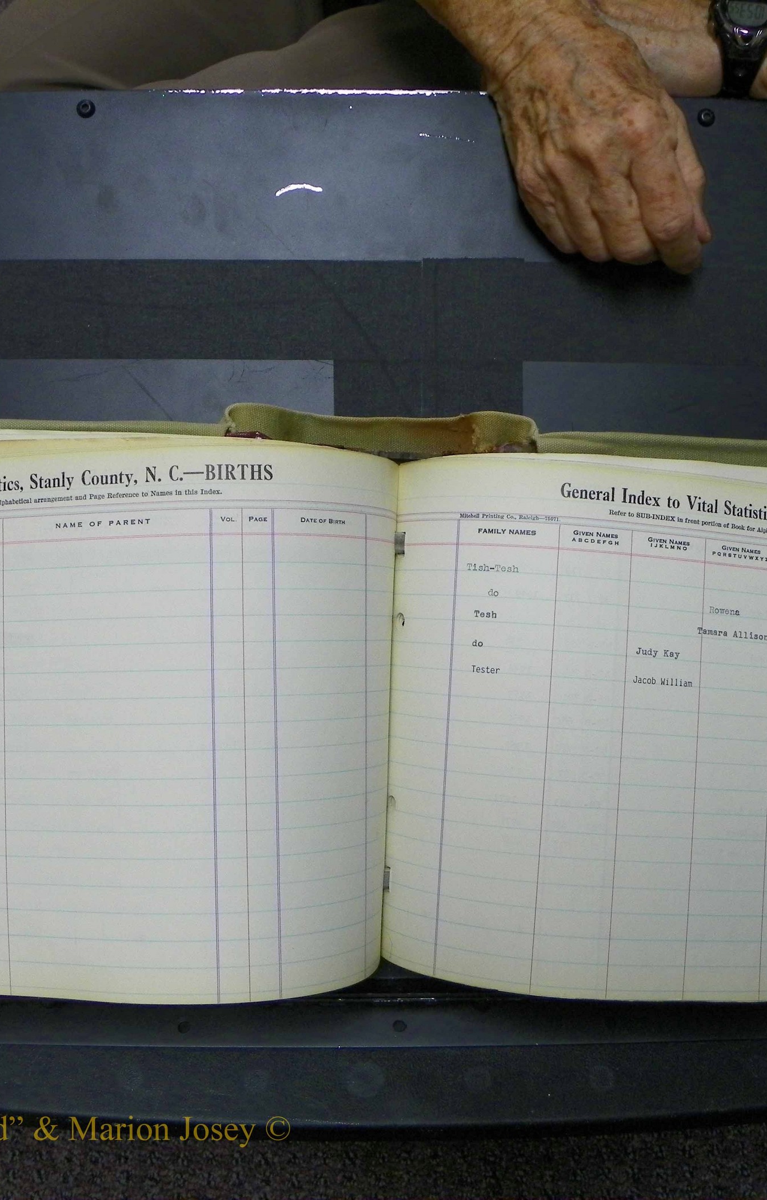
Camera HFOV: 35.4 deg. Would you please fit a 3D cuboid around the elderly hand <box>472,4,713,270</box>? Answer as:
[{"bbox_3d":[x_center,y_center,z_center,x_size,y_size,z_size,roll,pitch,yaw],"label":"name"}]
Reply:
[{"bbox_3d":[0.101,-0.216,0.568,0.087,0.070,0.142,-27,89,-1],"label":"elderly hand"}]

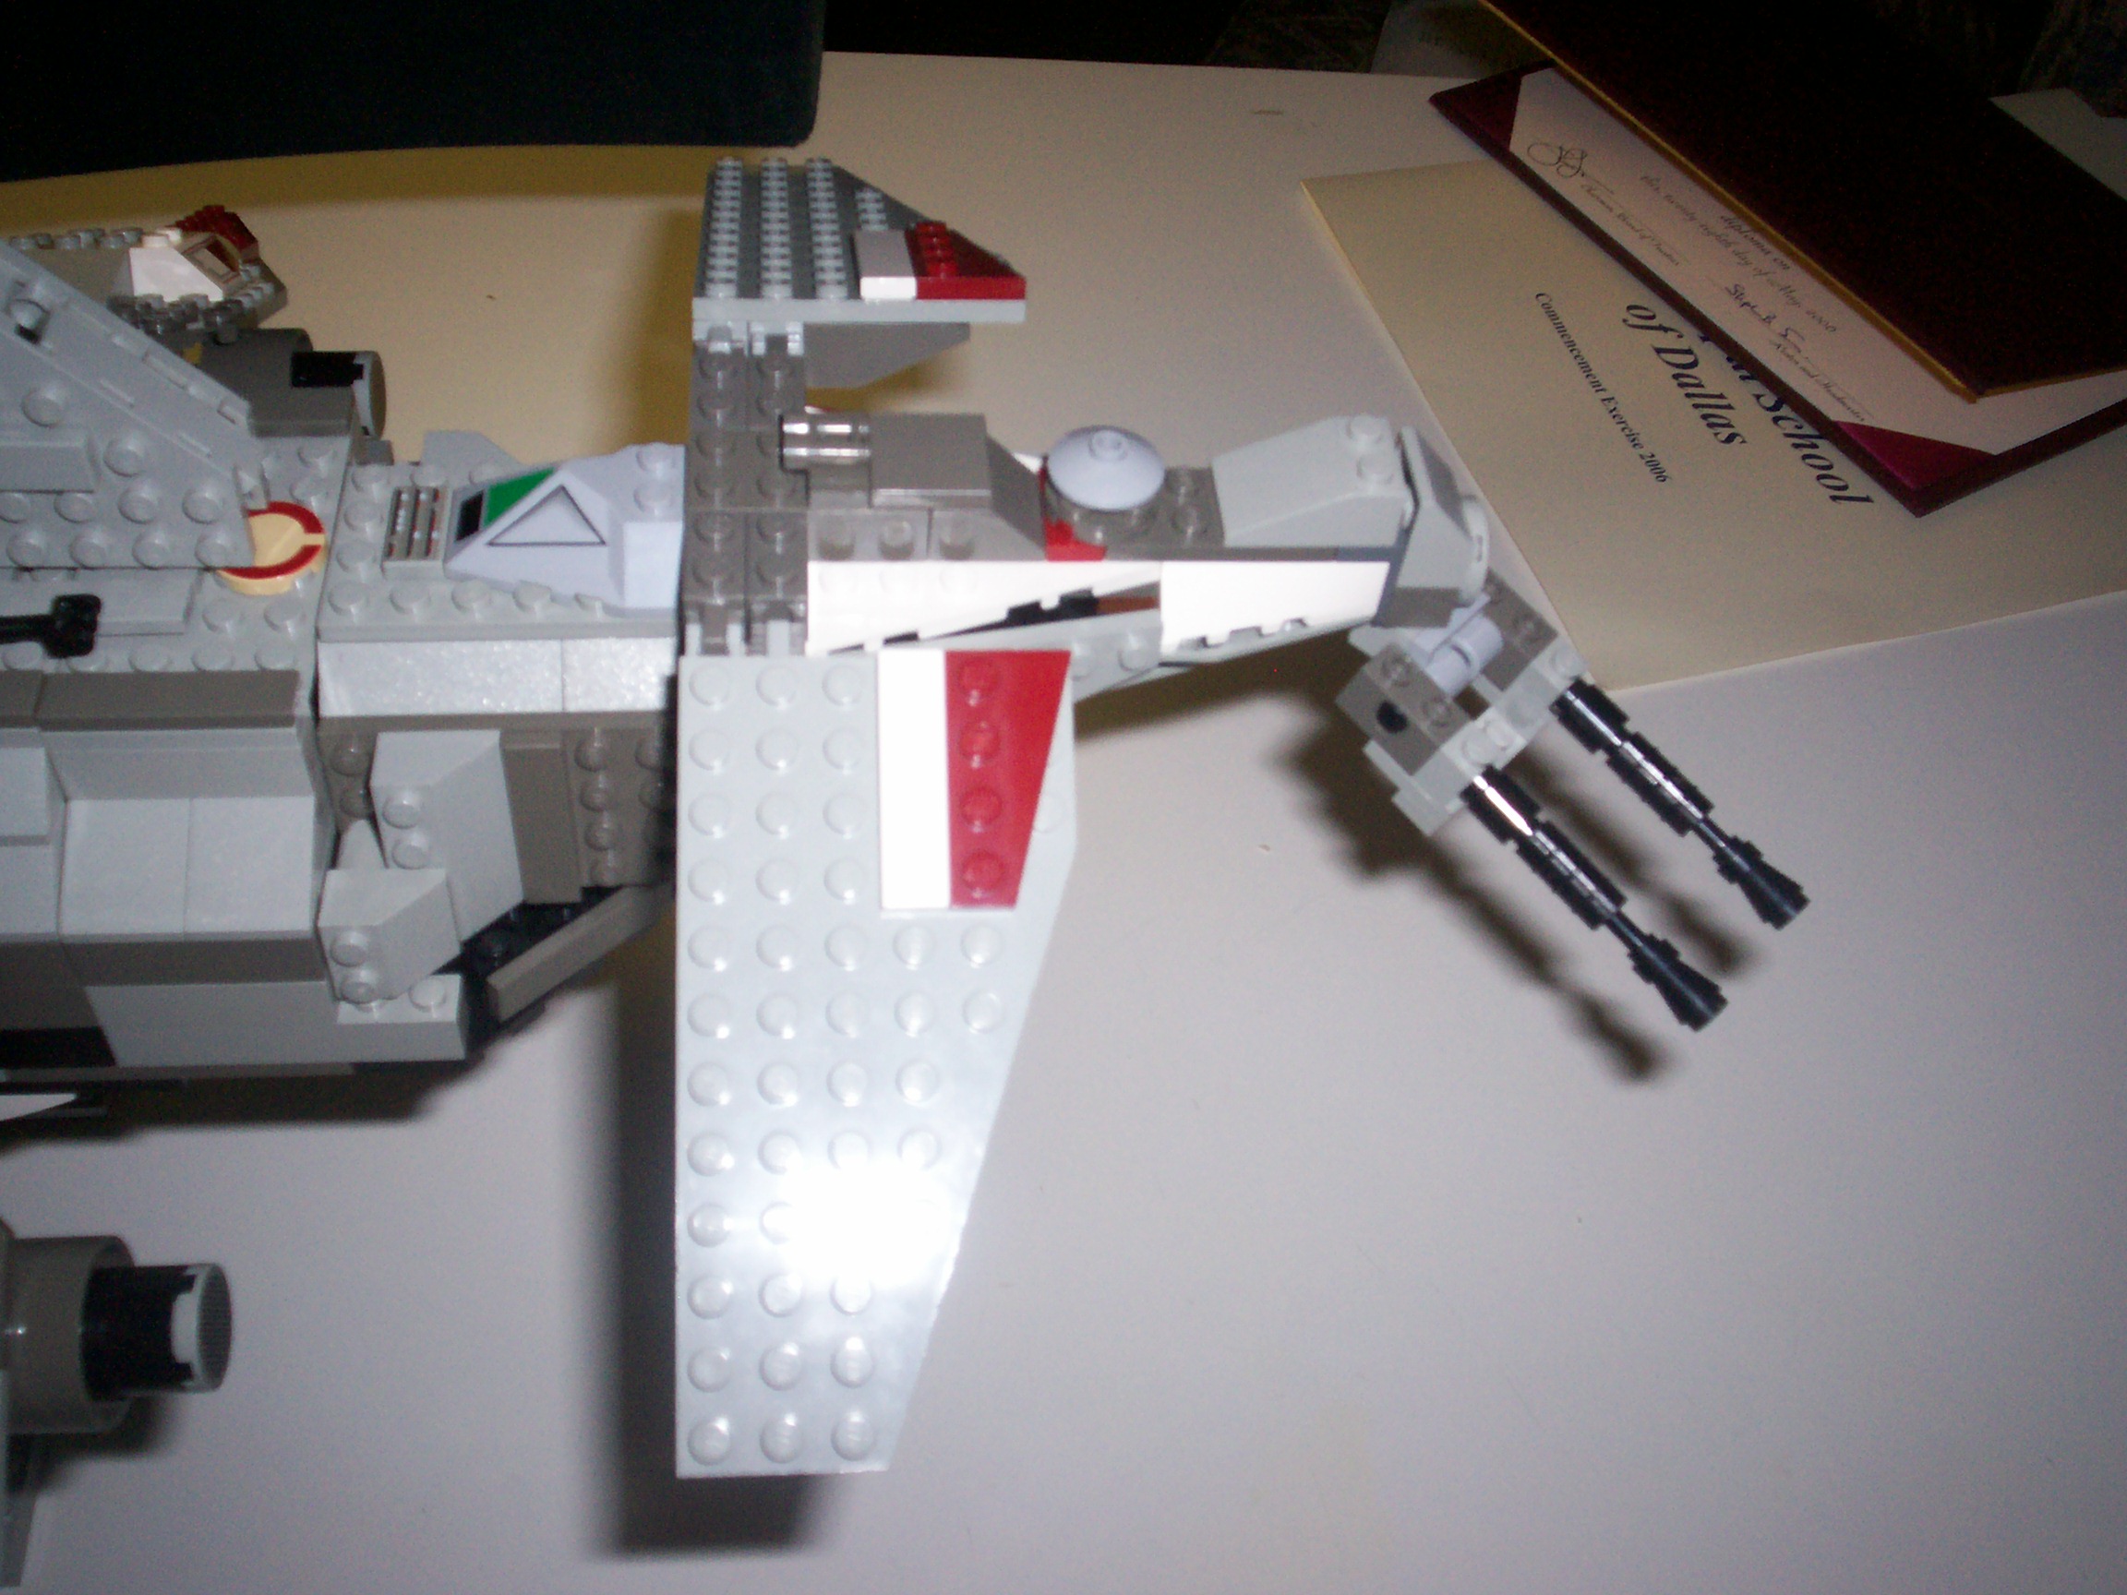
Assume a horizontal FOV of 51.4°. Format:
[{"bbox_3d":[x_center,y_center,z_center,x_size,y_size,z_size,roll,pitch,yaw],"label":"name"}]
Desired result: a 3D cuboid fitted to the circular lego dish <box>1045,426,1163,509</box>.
[{"bbox_3d":[0.006,-0.046,0.299,0.016,0.005,0.016,3,50,-4],"label":"circular lego dish"}]

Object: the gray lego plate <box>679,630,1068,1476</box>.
[{"bbox_3d":[-0.021,0.030,0.261,0.048,0.008,0.096,0,78,-9],"label":"gray lego plate"}]

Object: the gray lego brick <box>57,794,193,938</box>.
[{"bbox_3d":[-0.123,0.007,0.292,0.016,0.010,0.023,-1,49,-6],"label":"gray lego brick"}]

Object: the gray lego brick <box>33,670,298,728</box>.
[{"bbox_3d":[-0.113,-0.012,0.280,0.032,0.004,0.008,-1,51,-6],"label":"gray lego brick"}]

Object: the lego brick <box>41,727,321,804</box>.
[{"bbox_3d":[-0.115,-0.007,0.291,0.032,0.013,0.008,-1,49,-6],"label":"lego brick"}]

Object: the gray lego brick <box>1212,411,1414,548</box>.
[{"bbox_3d":[0.033,-0.044,0.304,0.024,0.011,0.016,-1,51,-6],"label":"gray lego brick"}]

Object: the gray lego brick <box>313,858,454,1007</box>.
[{"bbox_3d":[-0.092,0.019,0.302,0.016,0.016,0.011,-1,49,-6],"label":"gray lego brick"}]

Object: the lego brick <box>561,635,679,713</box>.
[{"bbox_3d":[-0.060,-0.018,0.304,0.016,0.010,0.016,-1,49,-6],"label":"lego brick"}]

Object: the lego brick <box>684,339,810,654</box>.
[{"bbox_3d":[-0.042,-0.042,0.295,0.016,0.005,0.056,-1,51,-6],"label":"lego brick"}]

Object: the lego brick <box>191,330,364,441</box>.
[{"bbox_3d":[-0.114,-0.058,0.318,0.026,0.007,0.015,-1,51,-6],"label":"lego brick"}]

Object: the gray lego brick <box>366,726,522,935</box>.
[{"bbox_3d":[-0.085,0.007,0.305,0.016,0.032,0.011,-1,44,-7],"label":"gray lego brick"}]

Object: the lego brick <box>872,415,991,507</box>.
[{"bbox_3d":[-0.018,-0.045,0.297,0.016,0.004,0.016,-1,51,-6],"label":"lego brick"}]

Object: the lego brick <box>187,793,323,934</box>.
[{"bbox_3d":[-0.107,0.007,0.294,0.016,0.010,0.023,-1,49,-6],"label":"lego brick"}]

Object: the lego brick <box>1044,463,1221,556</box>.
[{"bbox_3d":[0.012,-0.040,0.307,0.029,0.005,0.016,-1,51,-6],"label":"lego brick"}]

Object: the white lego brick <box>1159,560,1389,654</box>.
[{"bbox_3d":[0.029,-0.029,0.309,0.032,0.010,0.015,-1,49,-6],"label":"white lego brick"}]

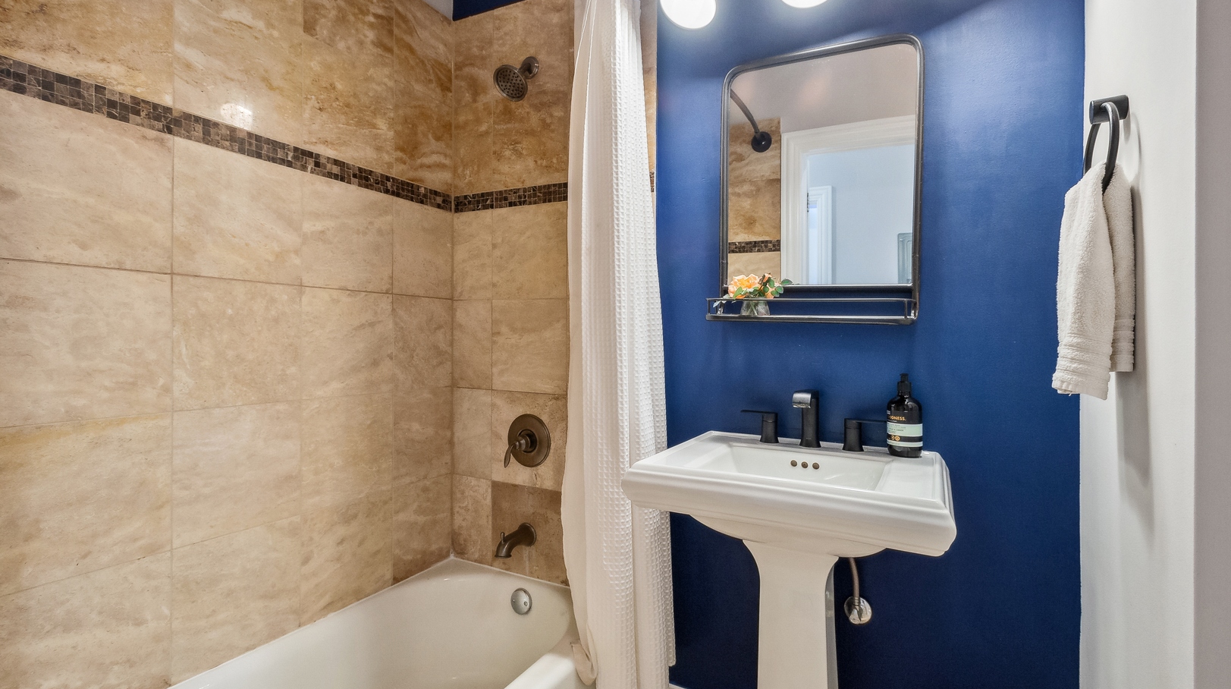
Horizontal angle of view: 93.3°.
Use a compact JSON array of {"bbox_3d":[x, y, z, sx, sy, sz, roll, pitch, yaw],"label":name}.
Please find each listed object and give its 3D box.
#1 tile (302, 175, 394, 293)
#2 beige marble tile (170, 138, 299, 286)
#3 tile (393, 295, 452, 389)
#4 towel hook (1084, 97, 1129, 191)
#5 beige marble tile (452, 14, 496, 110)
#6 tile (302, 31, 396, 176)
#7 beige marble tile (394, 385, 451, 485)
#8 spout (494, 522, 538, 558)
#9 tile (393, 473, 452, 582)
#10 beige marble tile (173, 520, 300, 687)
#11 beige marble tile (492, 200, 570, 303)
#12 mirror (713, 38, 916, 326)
[{"bbox_3d":[-0.776,-0.310,1.696,0.010,0.304,0.302,1,1,28],"label":"tile"},{"bbox_3d":[-0.924,-0.312,1.438,0.011,0.305,0.302,1,0,28],"label":"beige marble tile"},{"bbox_3d":[-0.647,-0.004,1.952,0.010,0.305,0.264,1,1,28],"label":"tile"},{"bbox_3d":[0.834,-0.331,0.987,0.050,0.170,0.165,1,0,28],"label":"towel hook"},{"bbox_3d":[-0.490,-0.988,2.031,0.175,0.305,0.011,1,0,27],"label":"beige marble tile"},{"bbox_3d":[-0.776,-0.682,1.706,0.011,0.305,0.303,1,0,28],"label":"tile"},{"bbox_3d":[-0.651,0.304,1.955,0.010,0.306,0.264,1,1,28],"label":"beige marble tile"},{"bbox_3d":[-0.322,0.625,1.848,0.074,0.084,0.152,1,1,28],"label":"spout"},{"bbox_3d":[-0.654,0.612,1.961,0.011,0.297,0.259,1,0,28],"label":"tile"},{"bbox_3d":[-0.922,0.606,1.427,0.014,0.298,0.300,1,0,28],"label":"beige marble tile"},{"bbox_3d":[-0.283,-0.308,1.923,0.301,0.305,0.011,1,0,27],"label":"beige marble tile"},{"bbox_3d":[0.493,-0.409,1.464,0.495,0.700,0.115,1,0,27],"label":"mirror"}]

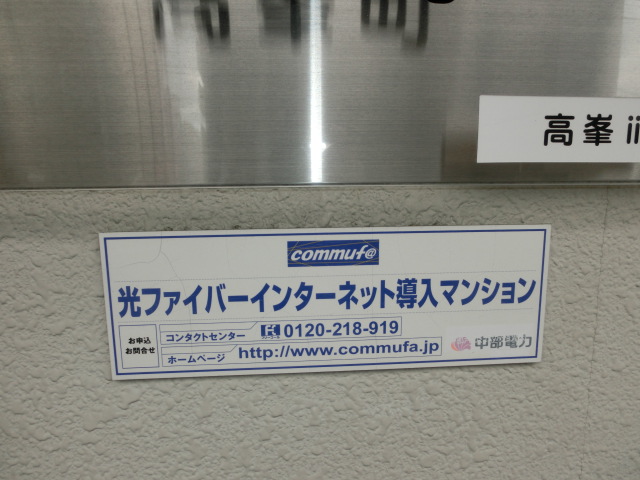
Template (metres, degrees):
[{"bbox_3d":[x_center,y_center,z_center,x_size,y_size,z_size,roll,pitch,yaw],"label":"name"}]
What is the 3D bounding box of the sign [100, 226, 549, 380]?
[{"bbox_3d":[0.009,0.042,0.304,0.300,0.100,0.006,-1,9,-4],"label":"sign"}]

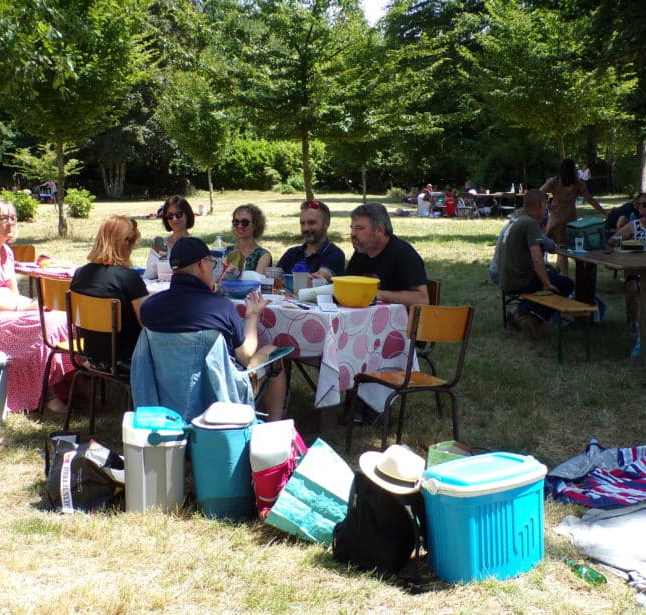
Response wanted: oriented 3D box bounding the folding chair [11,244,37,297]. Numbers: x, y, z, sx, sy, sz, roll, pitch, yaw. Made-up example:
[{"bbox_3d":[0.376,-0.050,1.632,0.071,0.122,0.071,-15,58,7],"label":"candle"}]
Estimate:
[{"bbox_3d":[-2.792,-0.094,8.475,0.440,0.820,0.480,2,8,15],"label":"folding chair"}]

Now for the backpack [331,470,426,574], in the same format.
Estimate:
[{"bbox_3d":[0.213,0.757,3.872,0.240,0.410,0.300,-6,10,-36],"label":"backpack"}]

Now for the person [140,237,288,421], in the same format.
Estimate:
[{"bbox_3d":[-0.503,0.200,4.989,0.580,1.140,0.800,5,10,28],"label":"person"}]

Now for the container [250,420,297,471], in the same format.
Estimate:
[{"bbox_3d":[-0.212,0.640,4.492,0.210,0.270,0.190,3,8,17],"label":"container"}]

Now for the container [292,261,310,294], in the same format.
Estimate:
[{"bbox_3d":[-0.117,-0.172,5.619,0.095,0.195,0.095,1,9,0],"label":"container"}]

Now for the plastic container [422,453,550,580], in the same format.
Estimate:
[{"bbox_3d":[0.600,0.790,3.772,0.440,0.375,0.260,-5,11,-36],"label":"plastic container"}]

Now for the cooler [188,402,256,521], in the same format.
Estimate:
[{"bbox_3d":[-0.415,0.668,4.251,0.265,0.440,0.265,2,9,5],"label":"cooler"}]

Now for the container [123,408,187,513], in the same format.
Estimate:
[{"bbox_3d":[-0.752,0.666,4.485,0.240,0.420,0.250,-4,9,-25],"label":"container"}]

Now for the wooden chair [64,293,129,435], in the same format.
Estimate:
[{"bbox_3d":[-1.045,0.322,5.191,0.400,0.820,0.470,8,11,39],"label":"wooden chair"}]

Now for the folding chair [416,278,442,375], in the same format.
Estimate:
[{"bbox_3d":[0.396,0.259,5.754,0.400,0.820,0.470,9,12,41],"label":"folding chair"}]

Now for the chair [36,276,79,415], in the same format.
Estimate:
[{"bbox_3d":[-1.384,0.262,5.930,0.470,0.820,0.420,-8,11,-44],"label":"chair"}]

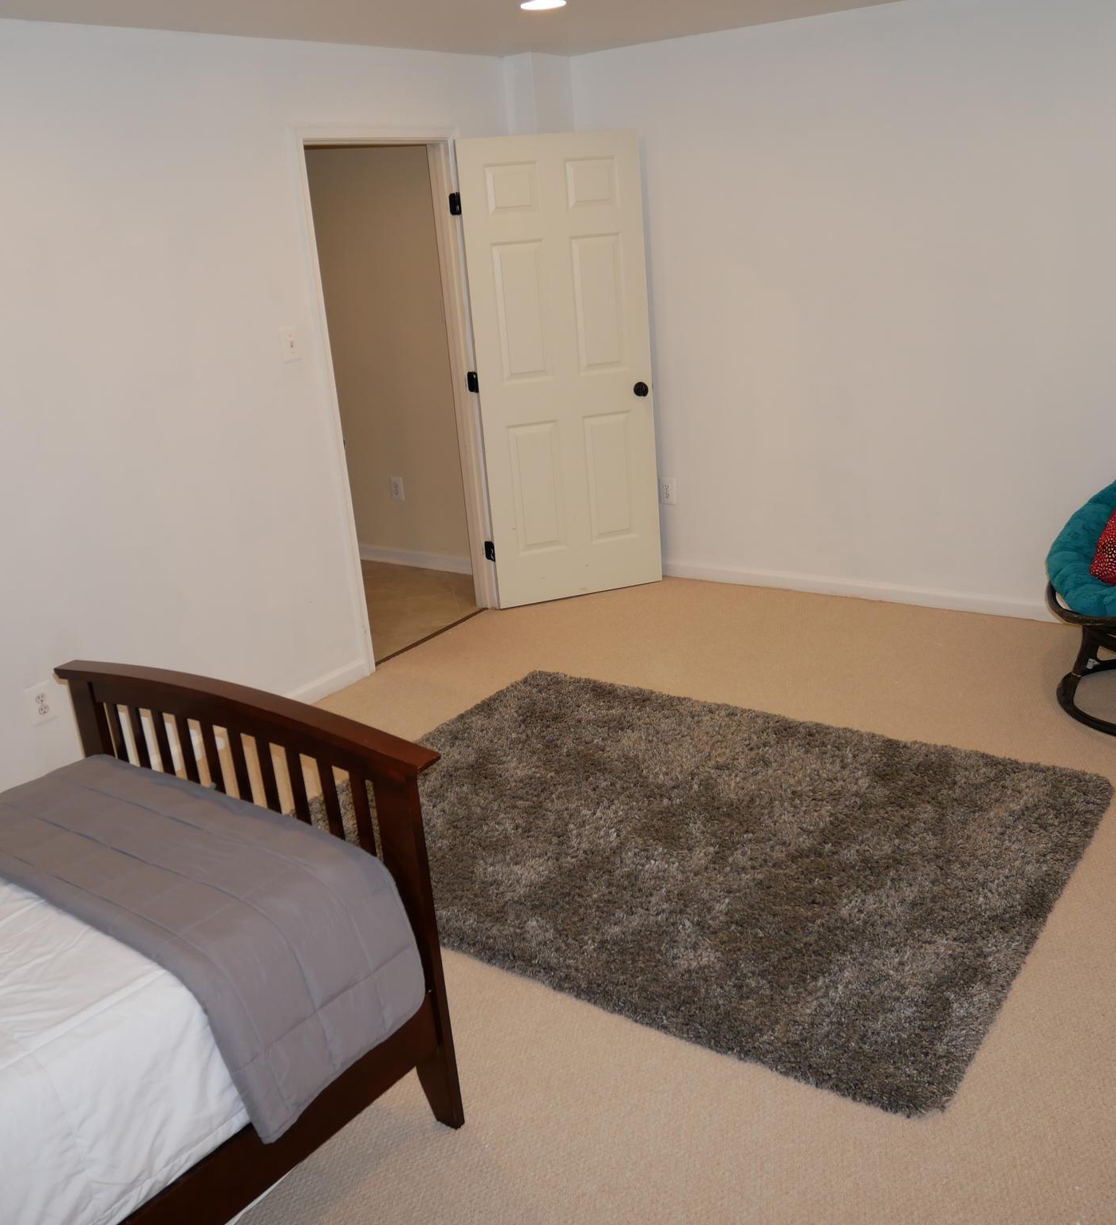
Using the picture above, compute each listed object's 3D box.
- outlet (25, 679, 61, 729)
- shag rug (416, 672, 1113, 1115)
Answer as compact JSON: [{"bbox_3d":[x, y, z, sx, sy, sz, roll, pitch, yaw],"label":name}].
[{"bbox_3d":[-1.615,0.286,3.546,0.010,0.120,0.080,10,24,36],"label":"outlet"},{"bbox_3d":[0.321,0.610,3.323,2.106,0.042,1.549,9,23,34],"label":"shag rug"}]

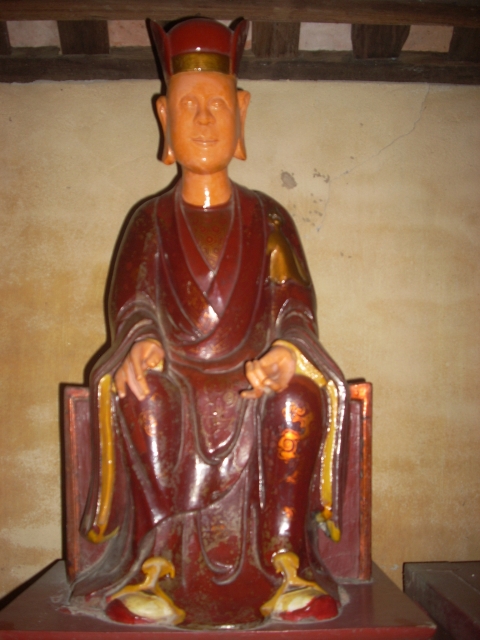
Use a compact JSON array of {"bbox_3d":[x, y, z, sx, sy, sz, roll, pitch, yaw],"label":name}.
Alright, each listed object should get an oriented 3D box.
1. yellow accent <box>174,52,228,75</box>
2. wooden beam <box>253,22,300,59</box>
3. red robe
[{"bbox_3d":[-0.094,-0.626,1.670,0.142,0.050,0.050,0,4,-3],"label":"yellow accent"},{"bbox_3d":[0.122,-0.932,2.280,0.160,0.115,0.080,0,-8,0],"label":"wooden beam"},{"bbox_3d":[-0.050,0.110,1.575,0.570,0.970,0.530,0,-8,-3],"label":"red robe"}]

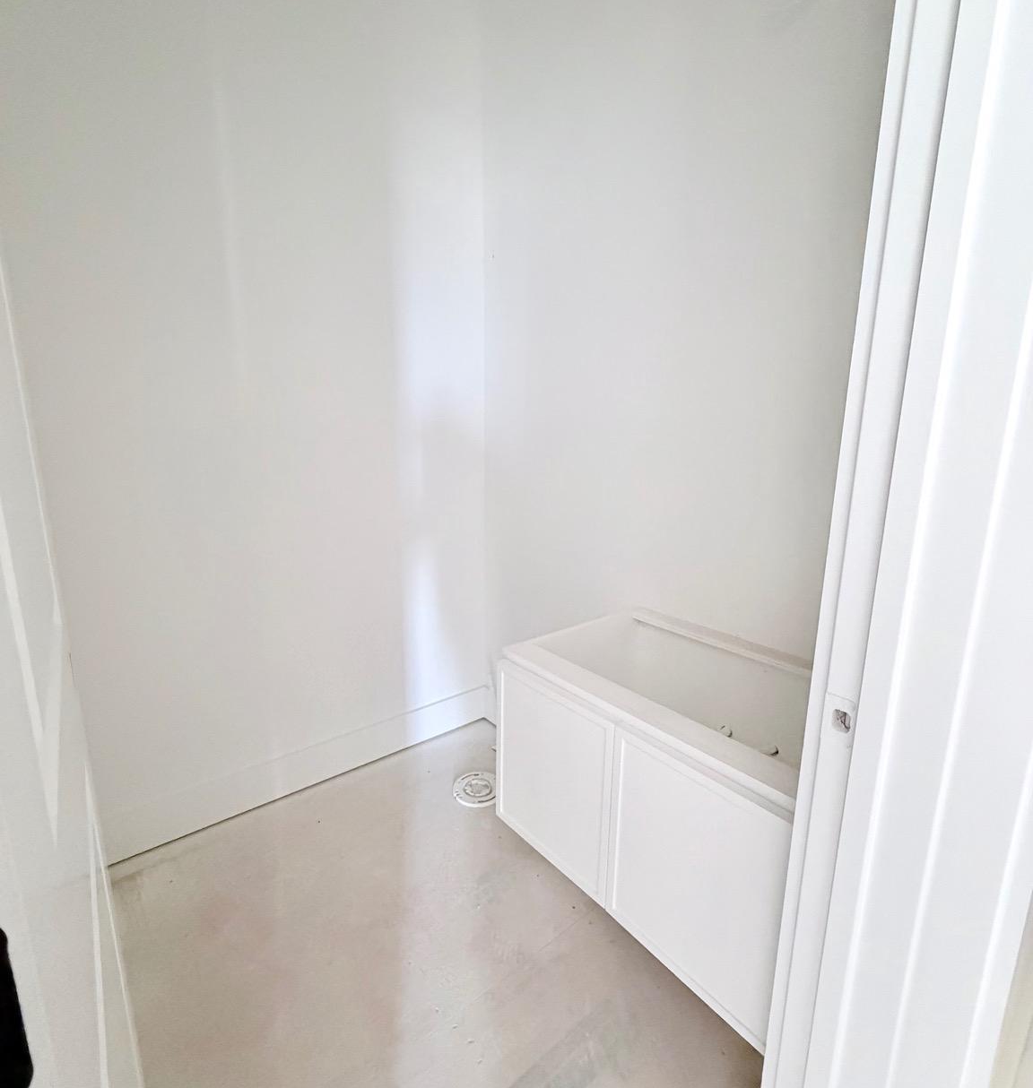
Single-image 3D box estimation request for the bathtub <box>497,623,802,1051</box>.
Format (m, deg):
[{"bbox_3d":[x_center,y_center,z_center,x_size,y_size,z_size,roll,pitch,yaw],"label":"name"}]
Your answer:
[{"bbox_3d":[0.406,0.513,1.289,0.568,0.445,0.765,-9,15,-38],"label":"bathtub"}]

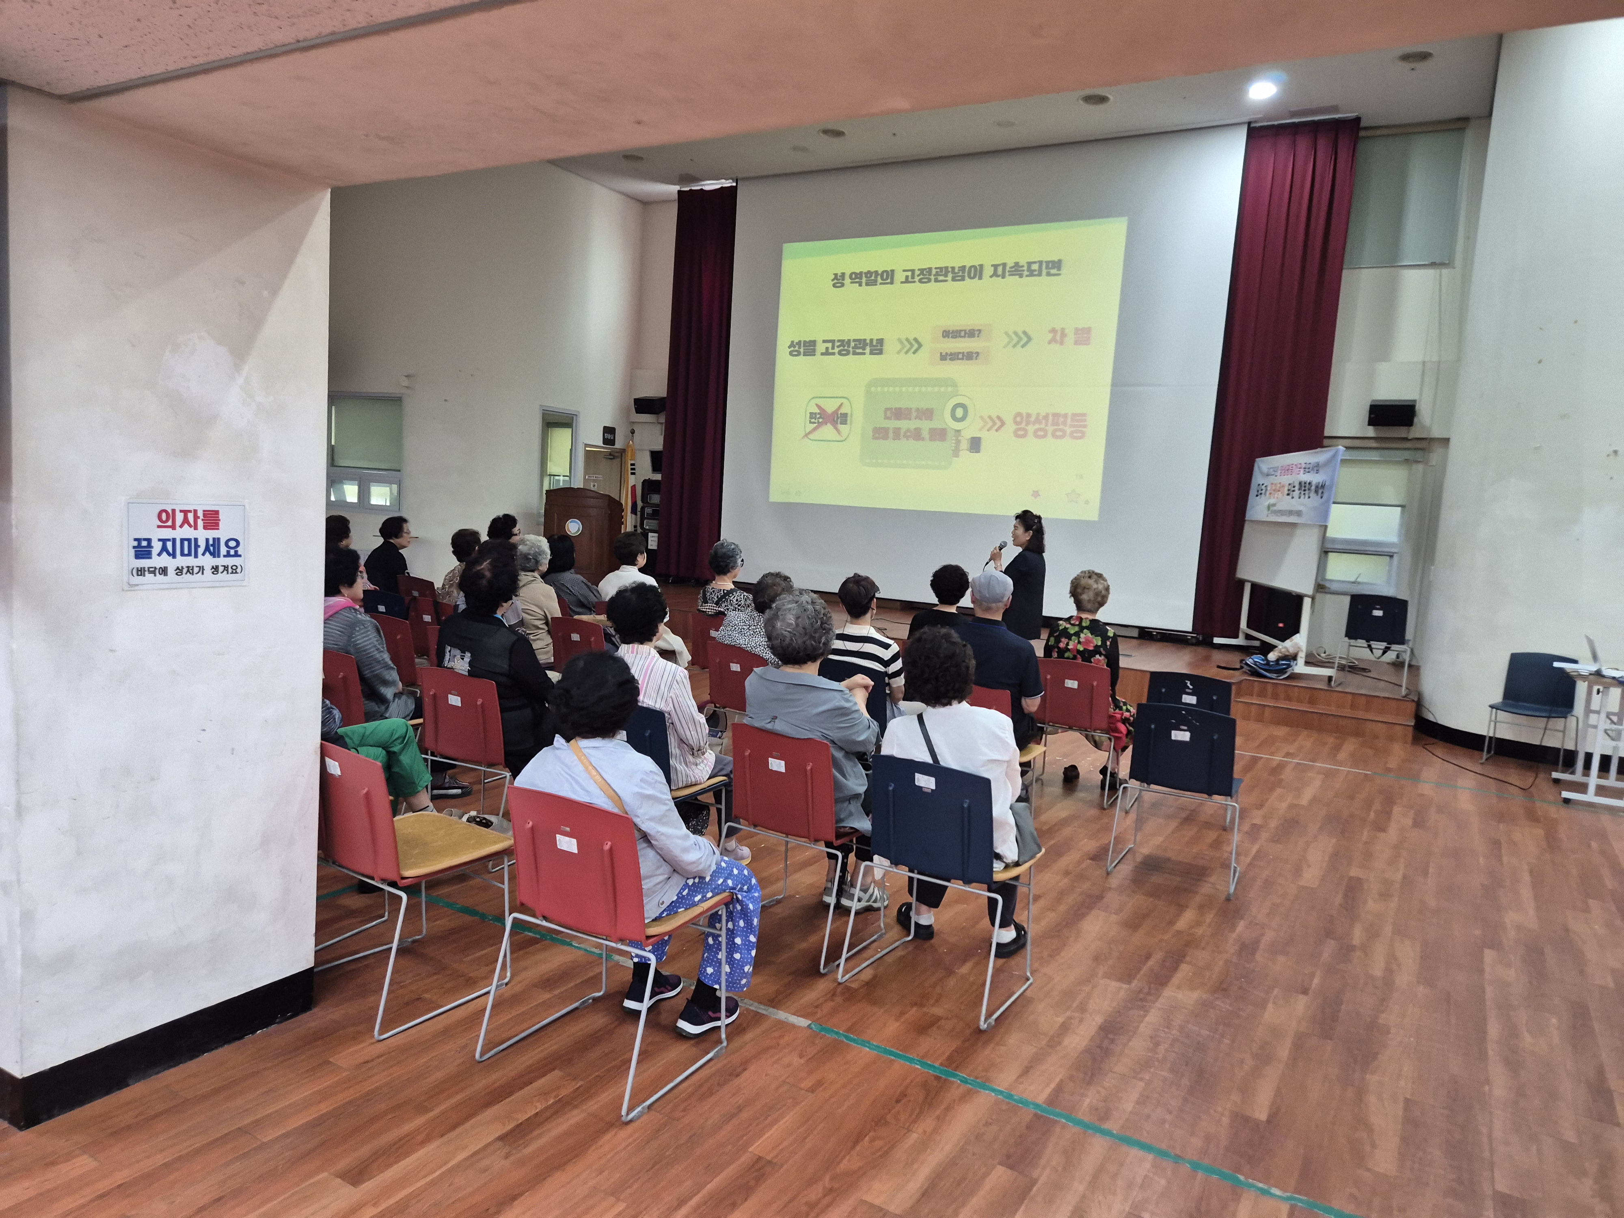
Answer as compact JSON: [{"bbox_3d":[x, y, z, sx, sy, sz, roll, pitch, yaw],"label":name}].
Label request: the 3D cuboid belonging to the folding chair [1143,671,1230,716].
[{"bbox_3d":[2.087,0.726,5.958,0.518,0.781,0.528,6,6,26],"label":"folding chair"}]

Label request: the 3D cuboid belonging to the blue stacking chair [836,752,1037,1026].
[{"bbox_3d":[0.476,0.882,3.690,0.515,0.800,0.510,7,7,32],"label":"blue stacking chair"}]

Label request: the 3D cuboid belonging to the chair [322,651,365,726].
[{"bbox_3d":[-2.068,0.556,5.013,0.518,0.781,0.528,7,7,28],"label":"chair"}]

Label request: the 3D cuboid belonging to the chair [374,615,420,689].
[{"bbox_3d":[-2.288,0.416,6.138,0.497,0.784,0.490,7,6,26],"label":"chair"}]

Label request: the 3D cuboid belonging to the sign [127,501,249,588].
[{"bbox_3d":[-1.548,-0.161,2.682,0.008,0.216,0.306,7,7,30],"label":"sign"}]

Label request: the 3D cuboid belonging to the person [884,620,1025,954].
[{"bbox_3d":[0.548,0.644,3.673,0.519,1.191,0.686,7,7,32],"label":"person"}]

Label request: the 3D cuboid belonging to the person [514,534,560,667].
[{"bbox_3d":[-1.744,0.147,7.104,0.500,1.290,0.720,8,7,34],"label":"person"}]

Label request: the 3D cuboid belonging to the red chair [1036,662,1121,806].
[{"bbox_3d":[1.525,0.665,6.211,0.518,0.781,0.528,7,6,27],"label":"red chair"}]

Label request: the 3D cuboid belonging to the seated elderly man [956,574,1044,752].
[{"bbox_3d":[0.985,0.453,5.401,0.528,1.296,0.768,7,7,33],"label":"seated elderly man"}]

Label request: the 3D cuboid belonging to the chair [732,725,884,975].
[{"bbox_3d":[-0.019,0.817,4.022,0.515,0.800,0.510,7,7,33],"label":"chair"}]

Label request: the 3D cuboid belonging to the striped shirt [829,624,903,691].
[{"bbox_3d":[0.272,0.345,5.678,0.480,0.540,0.300,7,7,30],"label":"striped shirt"}]

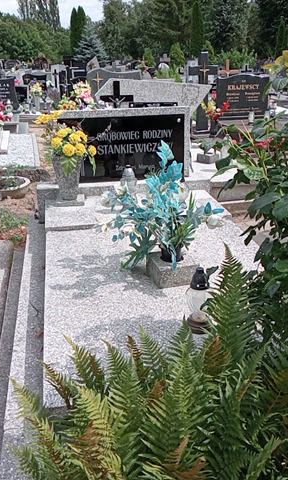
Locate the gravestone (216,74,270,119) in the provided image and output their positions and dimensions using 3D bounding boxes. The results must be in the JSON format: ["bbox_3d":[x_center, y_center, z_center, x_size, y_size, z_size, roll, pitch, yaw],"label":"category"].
[{"bbox_3d":[1.655,-2.367,8.495,0.860,0.700,0.130,-4,20,-10],"label":"gravestone"}]

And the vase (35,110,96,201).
[{"bbox_3d":[-0.627,-0.669,4.044,0.460,0.680,0.400,-4,20,-10],"label":"vase"}]

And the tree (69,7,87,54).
[{"bbox_3d":[-4.590,-13.486,35.263,1.150,4.350,1.100,-4,20,-10],"label":"tree"}]

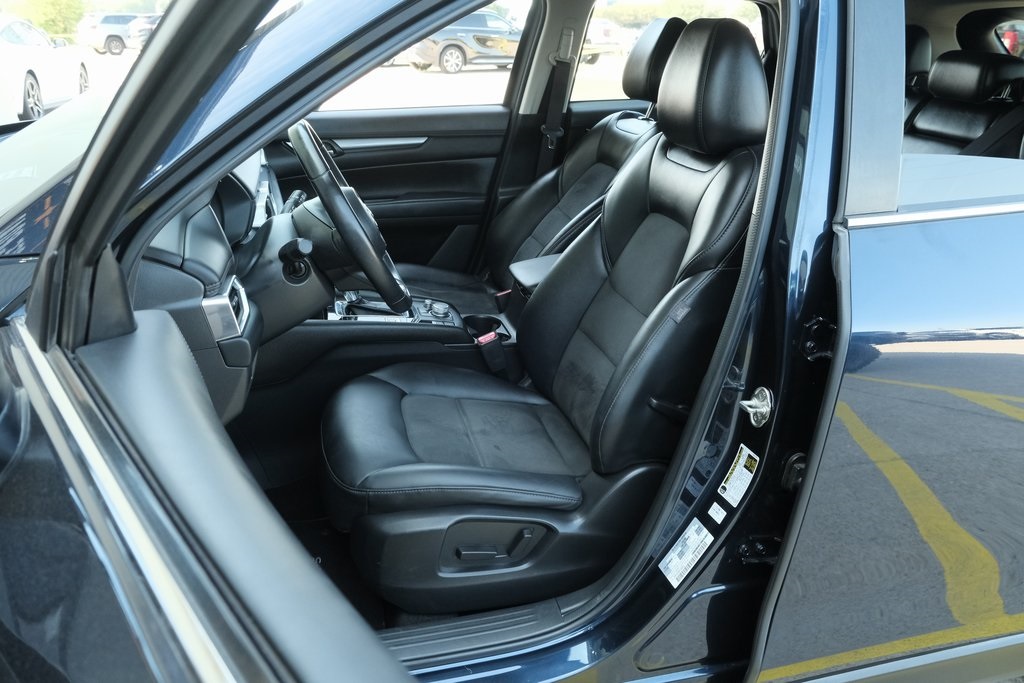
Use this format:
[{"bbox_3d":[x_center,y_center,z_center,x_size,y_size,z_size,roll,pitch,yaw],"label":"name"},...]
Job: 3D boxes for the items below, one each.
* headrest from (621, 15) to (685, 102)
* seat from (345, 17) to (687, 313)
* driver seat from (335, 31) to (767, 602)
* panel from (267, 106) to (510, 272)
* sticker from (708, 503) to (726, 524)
[{"bbox_3d":[0.398,-0.749,2.079,0.160,0.240,0.270,-6,23,-13],"label":"headrest"},{"bbox_3d":[0.011,-0.355,2.134,0.920,1.000,0.540,-6,23,-13],"label":"seat"},{"bbox_3d":[0.064,-0.073,1.463,0.850,1.000,0.540,-6,23,-13],"label":"driver seat"},{"bbox_3d":[-0.476,-0.385,2.359,1.000,0.640,0.140,-6,23,-13],"label":"panel"},{"bbox_3d":[0.315,0.263,1.175,0.001,0.021,0.025,12,25,-51],"label":"sticker"}]

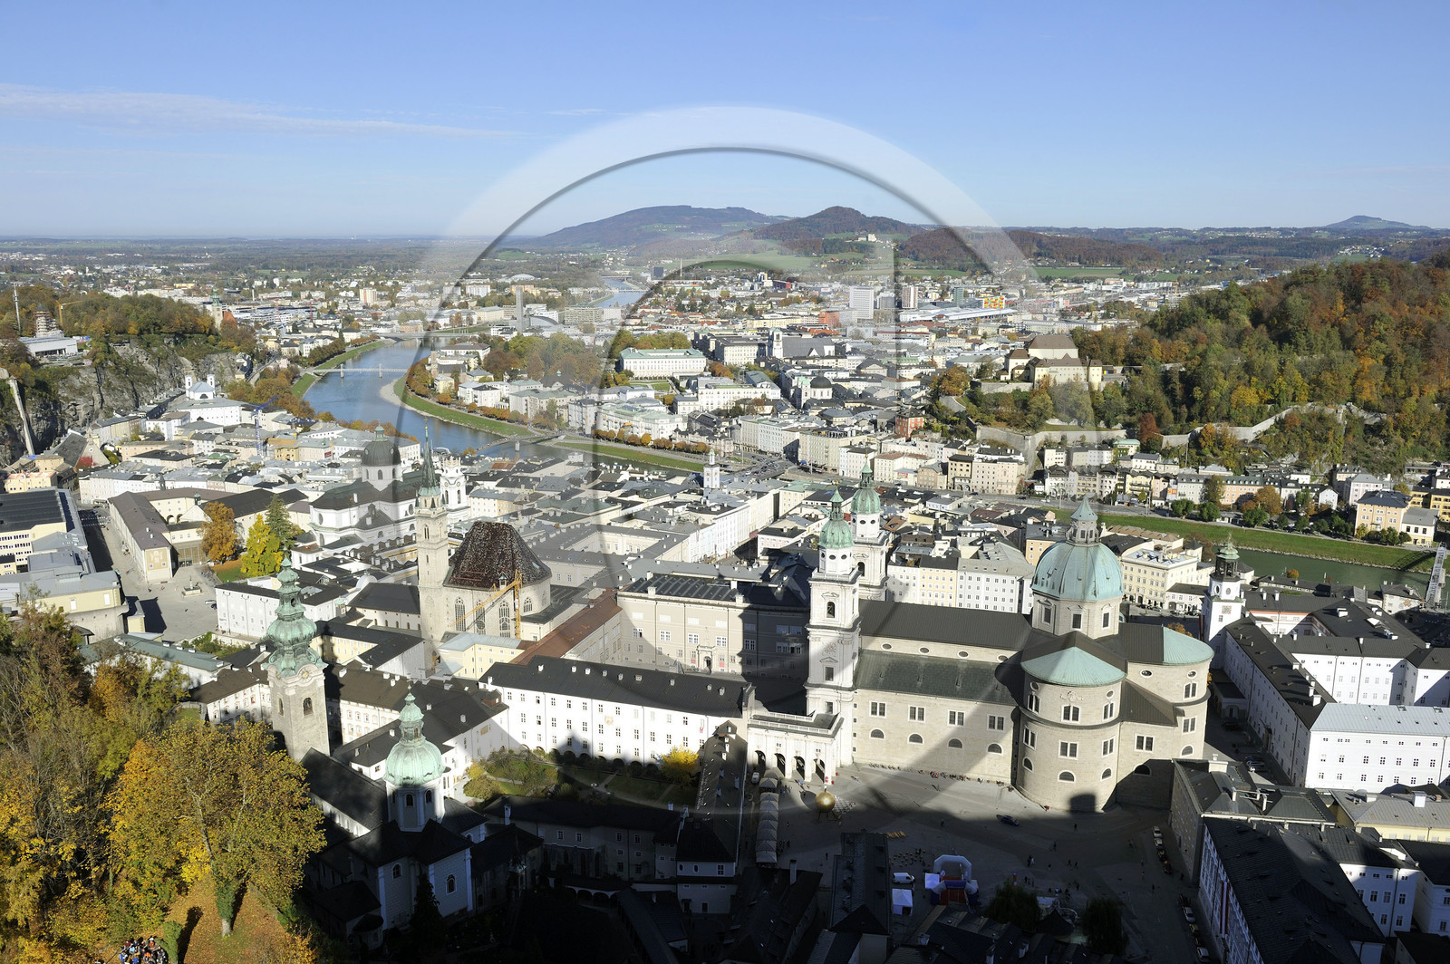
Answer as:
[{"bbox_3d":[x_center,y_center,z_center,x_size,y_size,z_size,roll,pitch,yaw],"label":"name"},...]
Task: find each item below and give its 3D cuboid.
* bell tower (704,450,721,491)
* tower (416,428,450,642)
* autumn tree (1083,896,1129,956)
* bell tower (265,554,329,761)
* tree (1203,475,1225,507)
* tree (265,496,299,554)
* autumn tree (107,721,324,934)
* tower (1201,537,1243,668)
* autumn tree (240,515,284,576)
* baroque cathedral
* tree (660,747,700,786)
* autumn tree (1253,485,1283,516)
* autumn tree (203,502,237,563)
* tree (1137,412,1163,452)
[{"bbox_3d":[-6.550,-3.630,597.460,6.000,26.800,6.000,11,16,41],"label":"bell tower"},{"bbox_3d":[-94.170,22.240,376.320,7.800,80.000,7.800,4,13,18],"label":"tower"},{"bbox_3d":[79.533,92.065,243.952,8.700,10.700,8.600,0,12,0],"label":"autumn tree"},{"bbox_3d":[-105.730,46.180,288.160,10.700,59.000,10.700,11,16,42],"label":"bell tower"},{"bbox_3d":[269.860,5.360,646.210,11.920,18.630,11.920,5,13,23],"label":"tree"},{"bbox_3d":[-205.152,21.303,538.480,14.300,30.500,14.000,0,12,0],"label":"tree"},{"bbox_3d":[-49.494,34.654,114.688,19.800,21.800,19.500,0,12,0],"label":"autumn tree"},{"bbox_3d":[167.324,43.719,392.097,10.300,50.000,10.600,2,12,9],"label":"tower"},{"bbox_3d":[-206.190,27.890,521.240,18.220,25.120,18.220,-5,13,-22],"label":"autumn tree"},{"bbox_3d":[78.240,36.270,322.360,106.500,79.000,69.000,4,13,17],"label":"baroque cathedral"},{"bbox_3d":[-11.750,74.940,305.390,9.800,9.600,9.800,0,12,-2],"label":"tree"},{"bbox_3d":[293.625,10.591,630.975,14.200,17.500,14.000,0,12,0],"label":"autumn tree"},{"bbox_3d":[-231.680,22.790,537.970,15.670,28.020,15.670,-5,13,-23],"label":"autumn tree"},{"bbox_3d":[260.830,-31.320,718.010,14.640,23.300,14.640,4,13,20],"label":"tree"}]

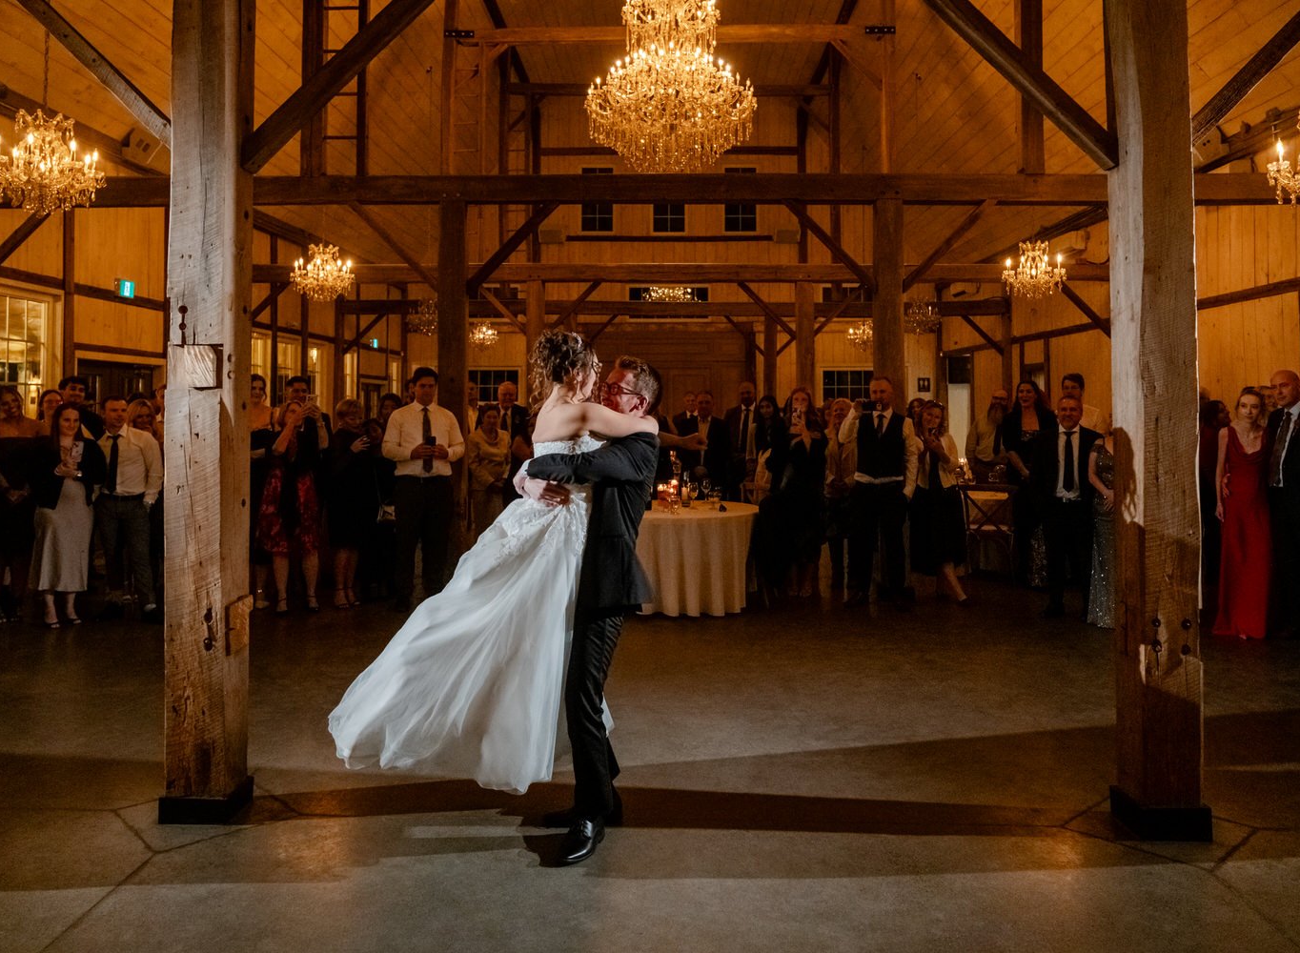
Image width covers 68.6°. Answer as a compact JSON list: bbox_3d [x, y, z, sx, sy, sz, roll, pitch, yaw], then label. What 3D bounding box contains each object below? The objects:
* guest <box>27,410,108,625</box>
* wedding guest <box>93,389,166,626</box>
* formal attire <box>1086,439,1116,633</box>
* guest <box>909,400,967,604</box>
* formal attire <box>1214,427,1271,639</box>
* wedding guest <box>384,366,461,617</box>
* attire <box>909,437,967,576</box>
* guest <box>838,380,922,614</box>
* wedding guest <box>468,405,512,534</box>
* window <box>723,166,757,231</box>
[{"bbox_3d":[-4.279,0.287,7.000,0.530,1.630,0.380,-2,4,-36],"label":"guest"},{"bbox_3d":[-3.965,0.246,7.250,0.520,1.710,0.360,-1,3,-14],"label":"wedding guest"},{"bbox_3d":[3.450,0.263,7.000,0.500,1.660,0.360,2,4,27],"label":"formal attire"},{"bbox_3d":[2.304,0.194,7.634,0.460,1.615,0.420,1,4,20],"label":"guest"},{"bbox_3d":[4.010,0.378,6.450,0.420,1.430,0.360,2,3,34],"label":"formal attire"},{"bbox_3d":[-1.732,0.094,7.300,0.600,1.860,0.420,-1,3,-16],"label":"wedding guest"},{"bbox_3d":[2.339,0.227,7.750,0.460,1.160,0.360,1,3,18],"label":"attire"},{"bbox_3d":[1.796,0.119,7.458,0.600,1.790,0.400,1,4,12],"label":"guest"},{"bbox_3d":[-1.517,0.111,9.031,0.420,1.580,0.280,0,4,-7],"label":"wedding guest"},{"bbox_3d":[1.943,-5.978,20.600,0.720,1.420,0.120,0,3,1],"label":"window"}]

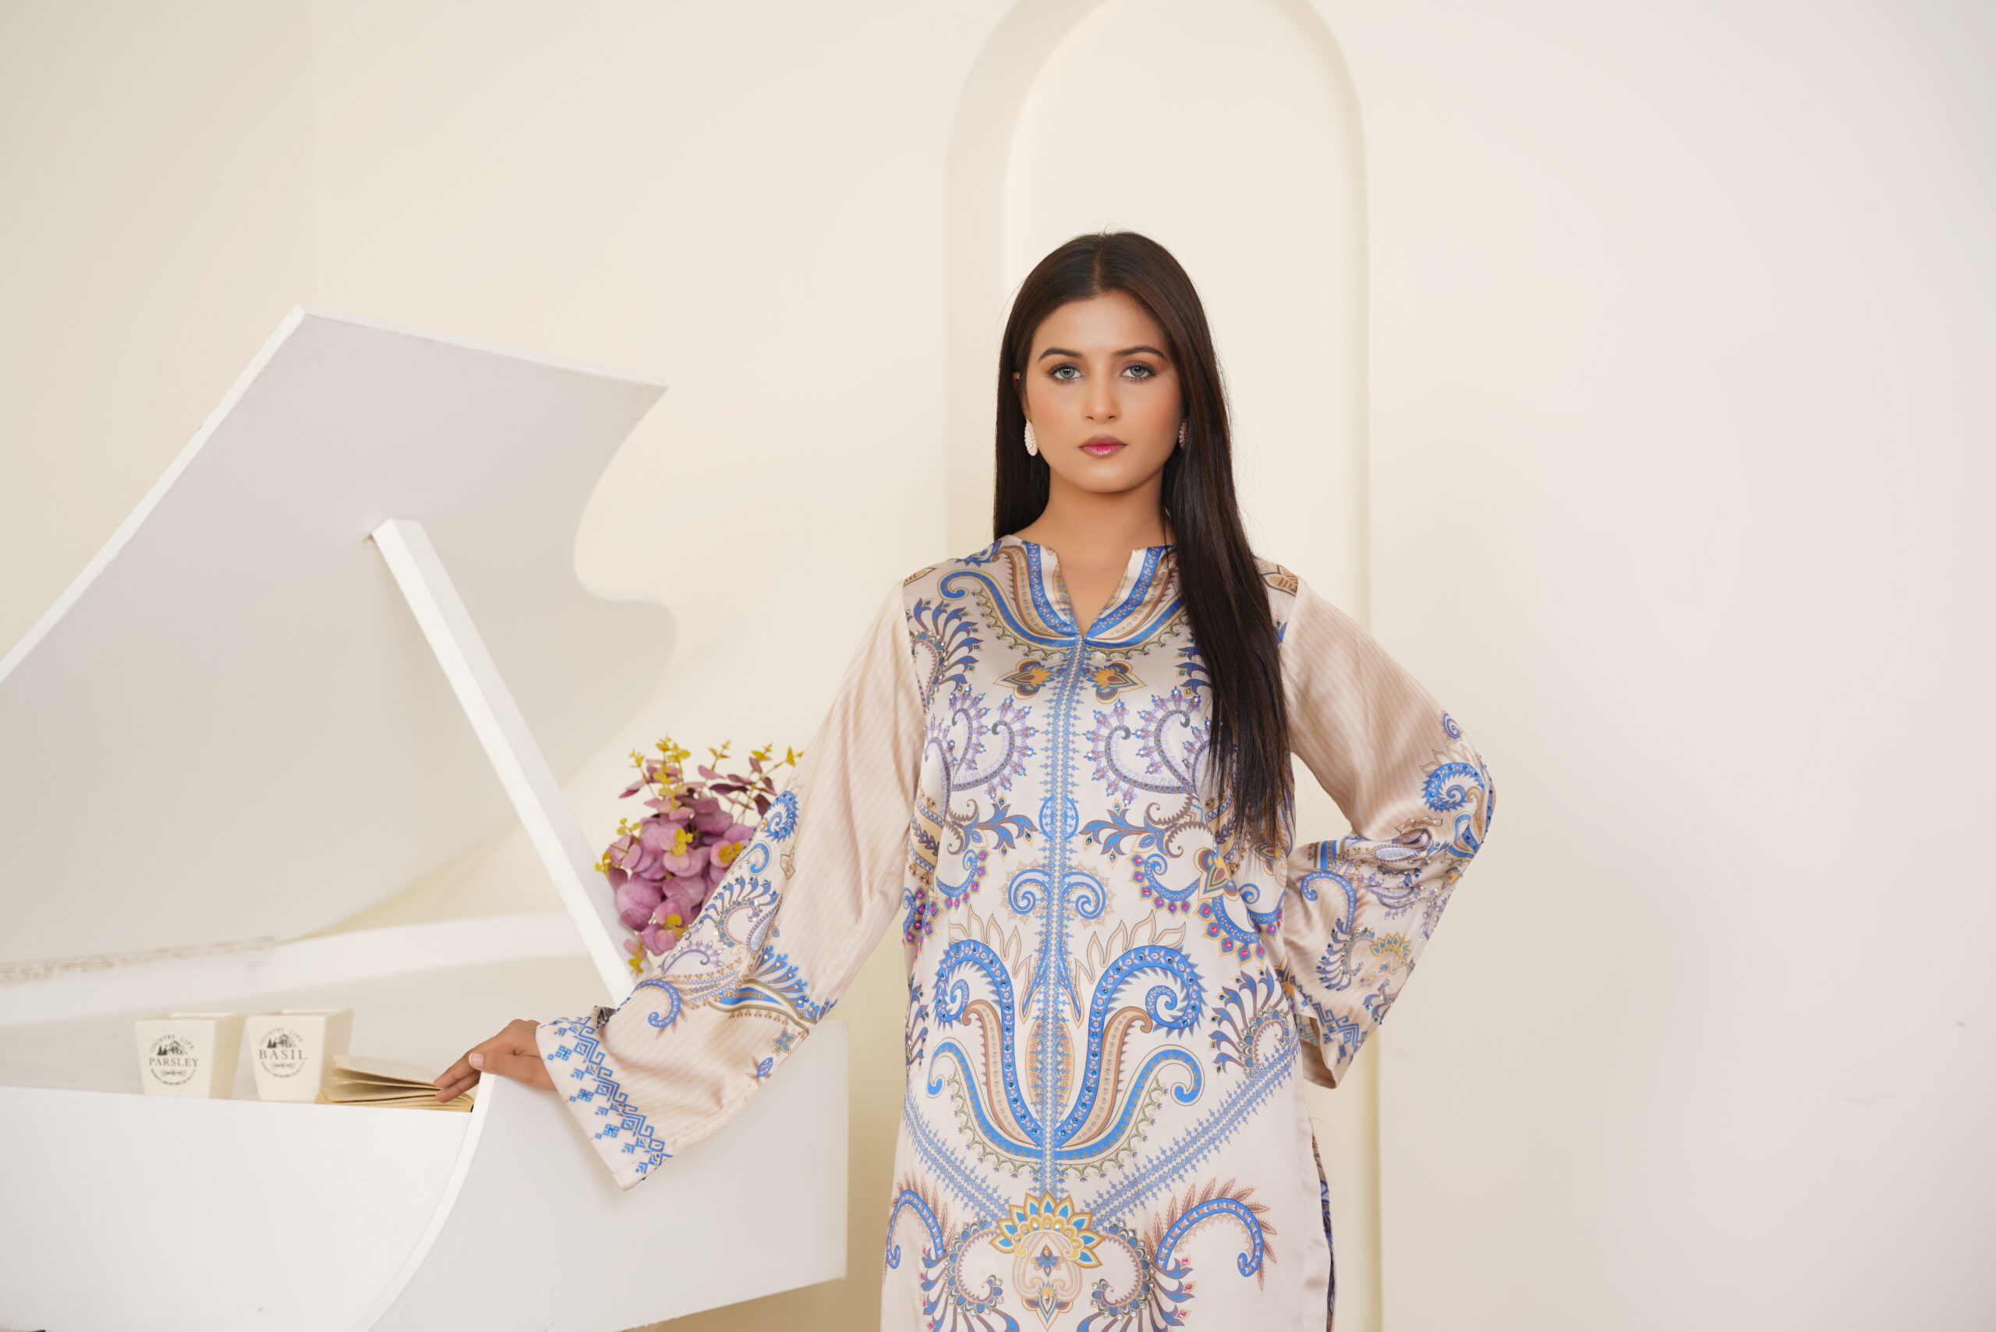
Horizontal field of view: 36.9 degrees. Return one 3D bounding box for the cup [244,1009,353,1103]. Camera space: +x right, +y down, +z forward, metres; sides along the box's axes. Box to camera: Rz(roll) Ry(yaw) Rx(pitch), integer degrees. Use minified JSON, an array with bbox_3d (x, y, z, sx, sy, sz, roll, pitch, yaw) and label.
[{"bbox_3d":[-0.584,0.328,2.511,0.068,0.070,0.068,-1,-2,8],"label":"cup"}]

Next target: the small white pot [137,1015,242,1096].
[{"bbox_3d":[-0.667,0.327,2.474,0.068,0.070,0.068,-1,-2,6],"label":"small white pot"}]

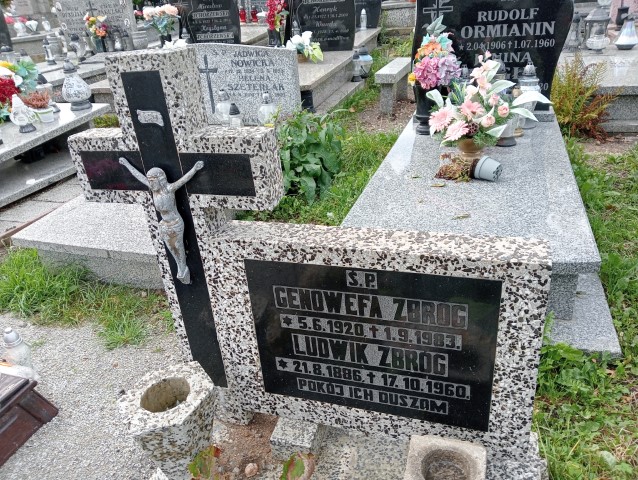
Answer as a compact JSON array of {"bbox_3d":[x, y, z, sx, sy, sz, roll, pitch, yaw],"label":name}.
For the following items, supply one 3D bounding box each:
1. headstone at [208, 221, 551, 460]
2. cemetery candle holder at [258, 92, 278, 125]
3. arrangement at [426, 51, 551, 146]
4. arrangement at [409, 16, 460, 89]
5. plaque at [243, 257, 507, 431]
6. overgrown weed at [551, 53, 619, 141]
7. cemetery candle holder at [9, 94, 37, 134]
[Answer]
[{"bbox_3d":[0.127,0.230,1.224,0.720,0.514,0.107,4,27,19],"label":"headstone"},{"bbox_3d":[-0.397,-0.979,3.891,0.136,0.273,0.136,4,27,19],"label":"cemetery candle holder"},{"bbox_3d":[0.827,-0.692,2.528,0.560,0.420,0.370,4,27,18],"label":"arrangement"},{"bbox_3d":[0.651,-1.052,2.898,0.270,0.400,0.240,4,27,18],"label":"arrangement"},{"bbox_3d":[0.120,0.253,1.272,0.595,0.426,0.030,4,27,18],"label":"plaque"},{"bbox_3d":[1.913,-1.031,3.722,0.440,0.570,0.420,4,27,19],"label":"overgrown weed"},{"bbox_3d":[-1.991,-0.846,3.450,0.165,0.235,0.150,4,27,19],"label":"cemetery candle holder"}]

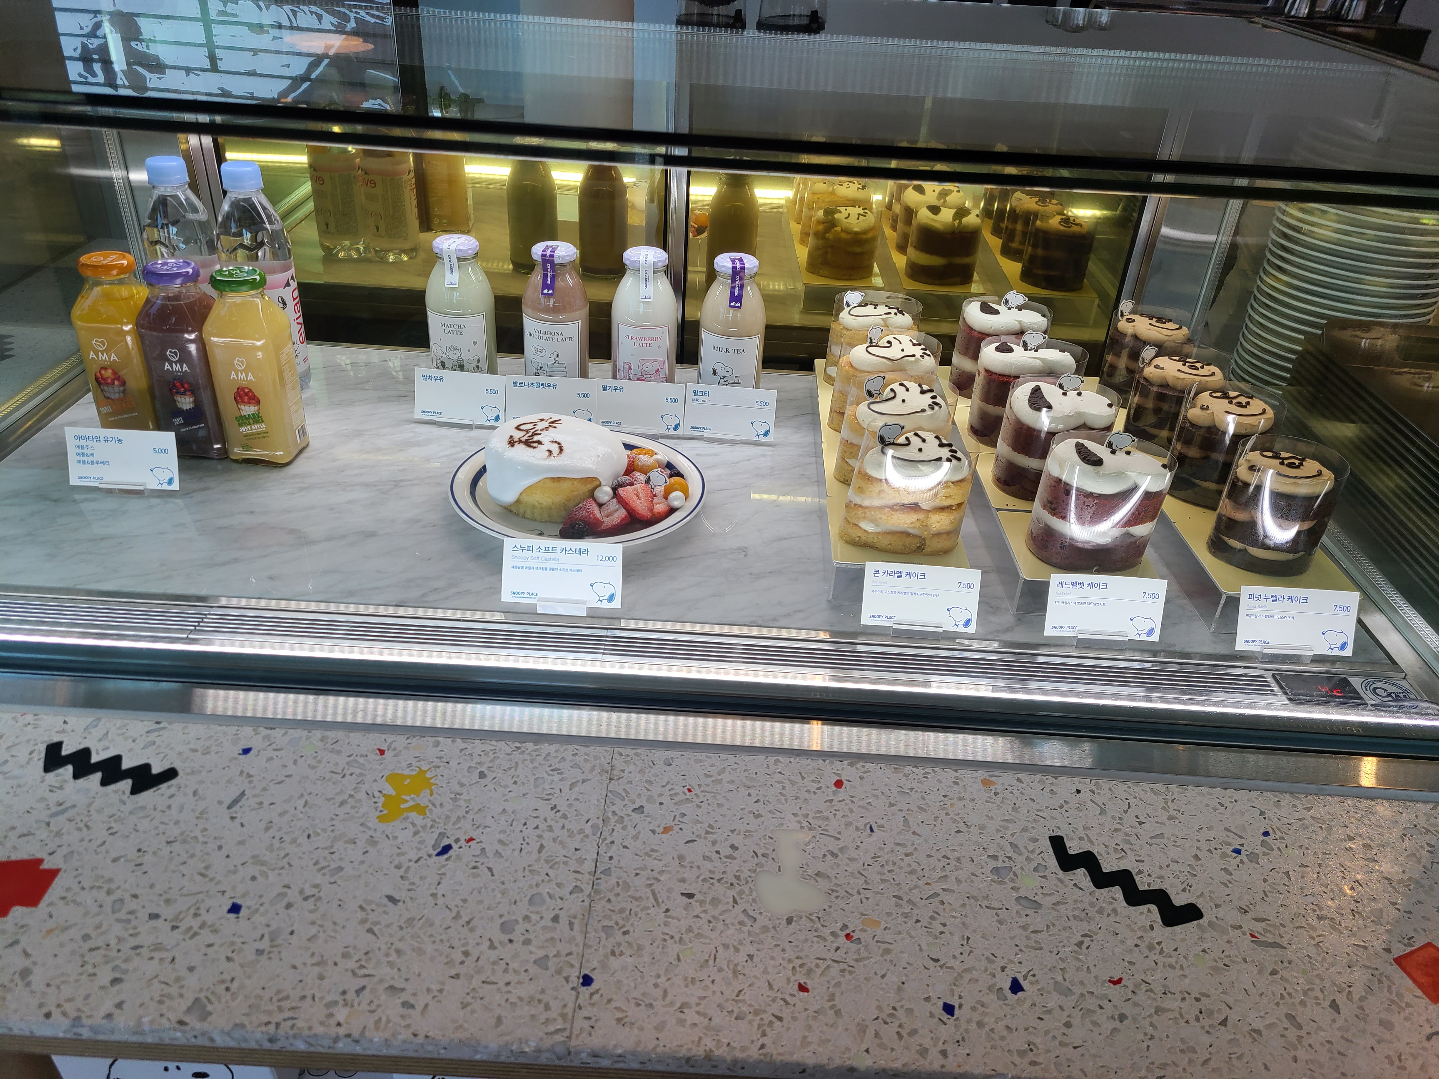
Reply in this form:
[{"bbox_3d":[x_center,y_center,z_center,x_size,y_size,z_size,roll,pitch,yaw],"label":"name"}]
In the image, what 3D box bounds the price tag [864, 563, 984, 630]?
[{"bbox_3d":[0.145,0.044,0.779,0.084,0.048,0.009,4,8,1],"label":"price tag"}]

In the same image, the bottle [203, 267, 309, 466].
[{"bbox_3d":[-0.406,-0.152,0.946,0.059,0.167,0.059,2,32,-3],"label":"bottle"}]

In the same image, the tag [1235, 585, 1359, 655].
[{"bbox_3d":[0.424,0.060,0.793,0.087,0.049,0.008,3,9,0],"label":"tag"}]

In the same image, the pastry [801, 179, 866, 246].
[{"bbox_3d":[0.163,-0.444,1.492,0.092,0.084,0.072,3,32,0],"label":"pastry"}]

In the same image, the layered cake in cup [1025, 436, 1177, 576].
[{"bbox_3d":[0.290,-0.030,0.828,0.092,0.084,0.072,3,32,0],"label":"layered cake in cup"}]

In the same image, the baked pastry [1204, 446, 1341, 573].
[{"bbox_3d":[0.427,-0.023,0.833,0.079,0.075,0.075,4,32,0],"label":"baked pastry"}]

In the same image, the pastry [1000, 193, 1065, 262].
[{"bbox_3d":[0.438,-0.427,1.490,0.087,0.084,0.072,3,32,0],"label":"pastry"}]

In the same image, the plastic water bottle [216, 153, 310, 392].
[{"bbox_3d":[-0.444,-0.250,1.046,0.067,0.216,0.067,4,32,0],"label":"plastic water bottle"}]

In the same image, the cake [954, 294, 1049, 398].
[{"bbox_3d":[0.281,-0.190,1.082,0.090,0.084,0.077,4,32,0],"label":"cake"}]

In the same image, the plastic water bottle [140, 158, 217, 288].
[{"bbox_3d":[-0.513,-0.255,1.046,0.067,0.216,0.067,4,32,0],"label":"plastic water bottle"}]

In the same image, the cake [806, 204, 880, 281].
[{"bbox_3d":[0.161,-0.390,1.403,0.092,0.084,0.072,3,32,0],"label":"cake"}]

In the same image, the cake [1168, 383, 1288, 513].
[{"bbox_3d":[0.426,-0.080,0.916,0.081,0.084,0.078,4,32,0],"label":"cake"}]

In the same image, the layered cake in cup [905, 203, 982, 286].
[{"bbox_3d":[0.292,-0.382,1.403,0.092,0.084,0.072,3,32,0],"label":"layered cake in cup"}]

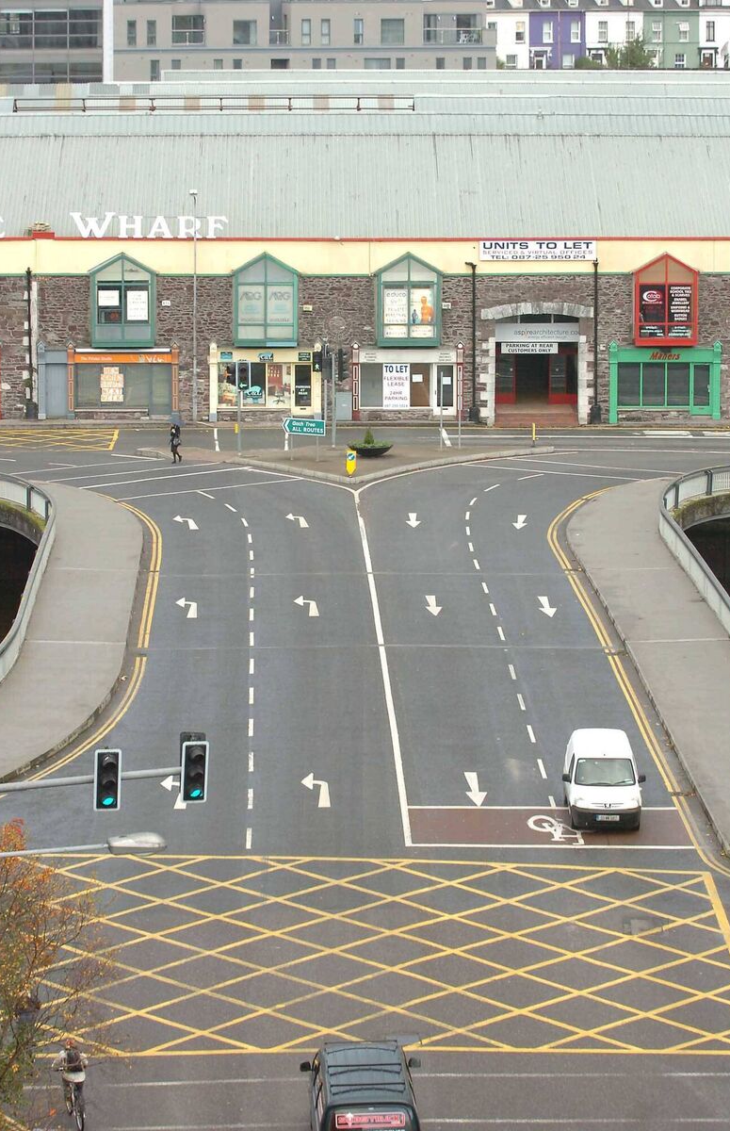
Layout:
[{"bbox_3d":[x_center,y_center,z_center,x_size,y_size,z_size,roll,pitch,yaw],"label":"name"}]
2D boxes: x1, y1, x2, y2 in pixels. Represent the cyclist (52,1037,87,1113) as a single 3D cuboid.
[{"bbox_3d":[-5.239,9.264,67.273,0.620,1.560,1.700,-1,9,-8],"label":"cyclist"}]

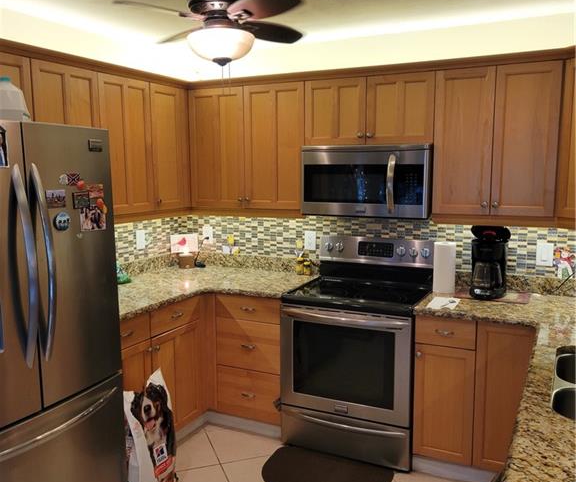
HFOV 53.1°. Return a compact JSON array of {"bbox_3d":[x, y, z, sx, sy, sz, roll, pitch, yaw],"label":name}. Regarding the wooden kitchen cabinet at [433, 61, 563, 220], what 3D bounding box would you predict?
[{"bbox_3d":[1.137,-0.530,3.139,0.620,0.790,0.320,3,8,26],"label":"wooden kitchen cabinet"}]

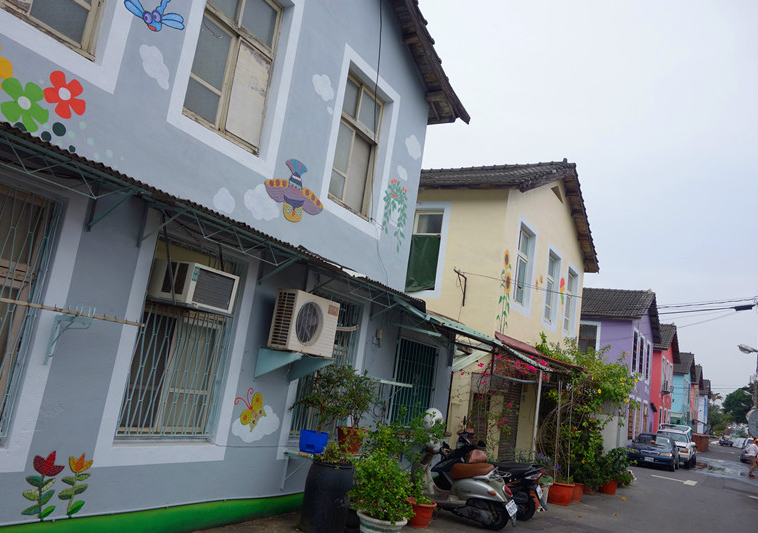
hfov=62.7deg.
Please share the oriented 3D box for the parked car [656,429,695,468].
[{"bbox_3d":[13.766,8.533,29.374,1.680,1.460,4.300,1,-13,31],"label":"parked car"}]

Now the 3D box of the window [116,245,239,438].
[{"bbox_3d":[-1.883,0.722,6.019,0.130,1.780,1.220,1,-13,31],"label":"window"}]

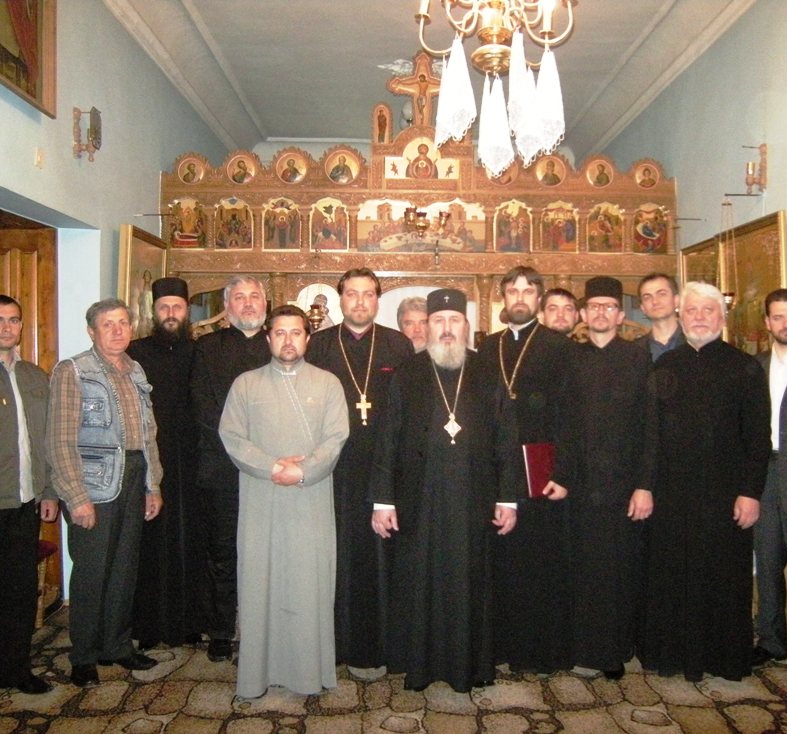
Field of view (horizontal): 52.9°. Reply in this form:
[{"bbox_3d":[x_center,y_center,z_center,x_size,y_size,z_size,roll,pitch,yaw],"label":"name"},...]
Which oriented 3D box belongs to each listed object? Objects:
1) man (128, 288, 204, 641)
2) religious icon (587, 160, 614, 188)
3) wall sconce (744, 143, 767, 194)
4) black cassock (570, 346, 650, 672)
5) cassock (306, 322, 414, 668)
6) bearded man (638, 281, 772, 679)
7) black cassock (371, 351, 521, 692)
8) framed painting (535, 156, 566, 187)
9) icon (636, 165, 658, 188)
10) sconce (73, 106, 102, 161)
[{"bbox_3d":[-1.148,0.468,4.040,0.520,1.850,0.360,0,2,-12],"label":"man"},{"bbox_3d":[1.561,-1.459,5.970,0.220,0.225,0.030,0,1,-2],"label":"religious icon"},{"bbox_3d":[2.057,-1.128,4.500,0.120,0.295,0.090,0,1,-1],"label":"wall sconce"},{"bbox_3d":[0.983,0.617,3.760,0.520,1.517,0.370,0,1,7],"label":"black cassock"},{"bbox_3d":[-0.155,0.590,3.840,0.570,1.600,0.360,0,1,-1],"label":"cassock"},{"bbox_3d":[1.435,0.514,3.690,0.590,1.807,0.400,0,1,11],"label":"bearded man"},{"bbox_3d":[0.231,0.660,3.580,0.640,1.475,0.400,0,1,1],"label":"black cassock"},{"bbox_3d":[1.170,-1.457,5.900,0.235,0.225,0.030,0,1,0],"label":"framed painting"},{"bbox_3d":[1.915,-1.436,5.970,0.175,0.180,0.030,0,1,-2],"label":"icon"},{"bbox_3d":[-1.675,-1.263,4.300,0.155,0.305,0.120,0,1,0],"label":"sconce"}]

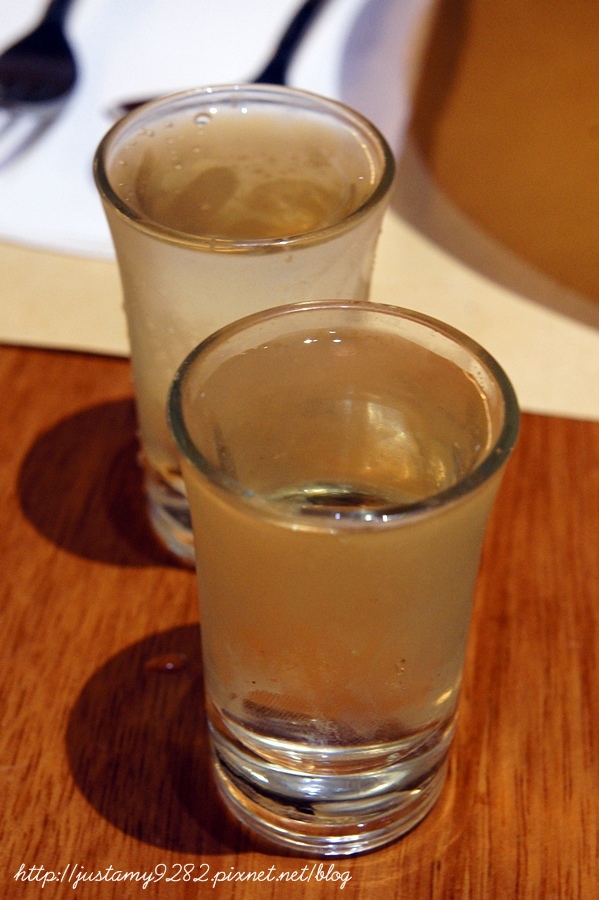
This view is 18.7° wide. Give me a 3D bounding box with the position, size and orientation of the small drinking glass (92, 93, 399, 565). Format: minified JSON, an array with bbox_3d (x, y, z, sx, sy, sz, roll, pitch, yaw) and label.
[{"bbox_3d":[-0.009,-0.018,0.319,0.048,0.075,0.048,1,42,0],"label":"small drinking glass"}]

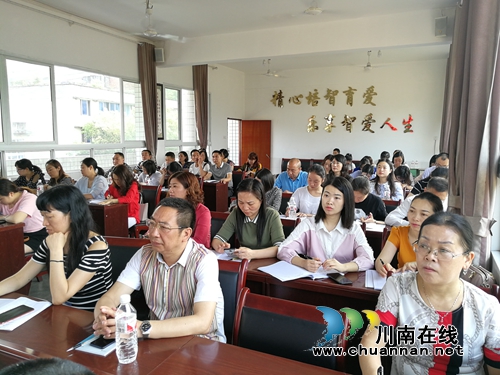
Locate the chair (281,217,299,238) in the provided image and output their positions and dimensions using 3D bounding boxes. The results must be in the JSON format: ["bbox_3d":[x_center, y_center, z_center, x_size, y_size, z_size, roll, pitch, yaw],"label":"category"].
[{"bbox_3d":[0.054,0.690,2.845,0.520,0.890,0.570,3,8,23],"label":"chair"}]

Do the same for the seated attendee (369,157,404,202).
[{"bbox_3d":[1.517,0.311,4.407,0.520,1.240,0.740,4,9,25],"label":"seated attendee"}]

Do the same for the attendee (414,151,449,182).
[{"bbox_3d":[2.442,0.199,5.169,0.550,1.260,0.760,4,9,25],"label":"attendee"}]

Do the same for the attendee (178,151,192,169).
[{"bbox_3d":[-1.386,-0.163,8.225,0.450,1.200,0.680,3,8,23],"label":"attendee"}]

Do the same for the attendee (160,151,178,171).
[{"bbox_3d":[-1.382,-0.011,6.765,0.500,1.190,0.720,4,9,27],"label":"attendee"}]

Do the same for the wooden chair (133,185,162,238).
[{"bbox_3d":[-1.392,0.400,4.800,0.520,0.900,0.580,4,9,27],"label":"wooden chair"}]

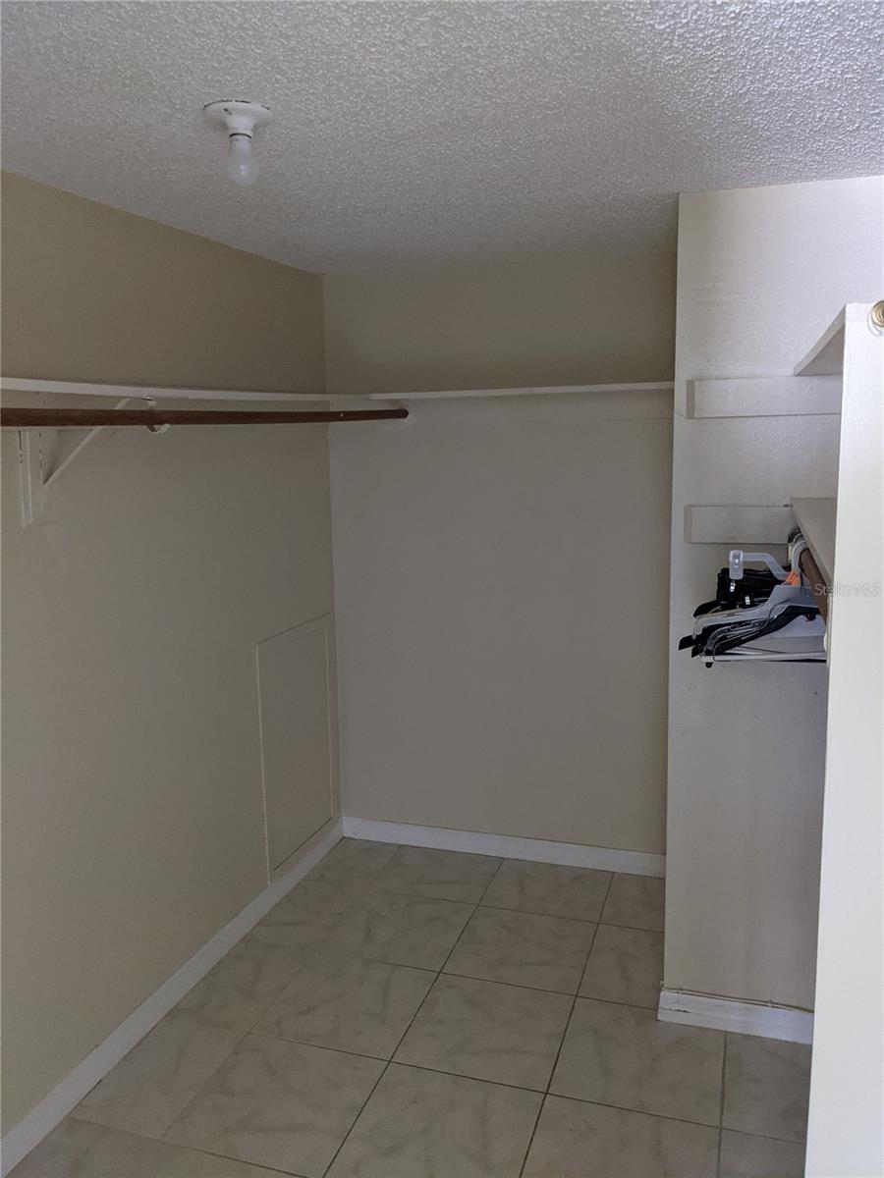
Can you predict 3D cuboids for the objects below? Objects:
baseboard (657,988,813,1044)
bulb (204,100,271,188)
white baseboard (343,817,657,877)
[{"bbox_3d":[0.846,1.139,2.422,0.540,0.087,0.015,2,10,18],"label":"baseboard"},{"bbox_3d":[-0.349,-0.758,1.586,0.115,0.125,0.115,-1,9,0],"label":"bulb"},{"bbox_3d":[0.231,0.974,3.481,1.314,0.089,0.015,2,10,18],"label":"white baseboard"}]

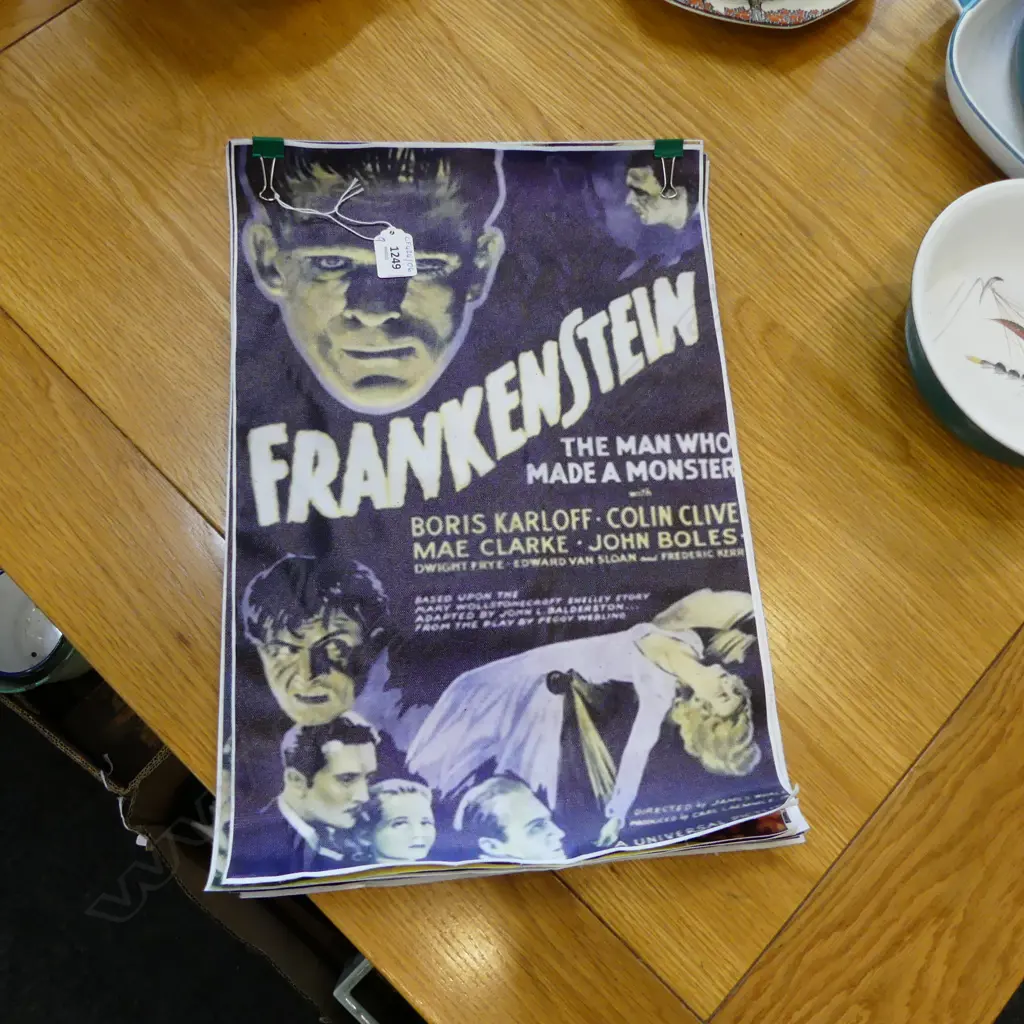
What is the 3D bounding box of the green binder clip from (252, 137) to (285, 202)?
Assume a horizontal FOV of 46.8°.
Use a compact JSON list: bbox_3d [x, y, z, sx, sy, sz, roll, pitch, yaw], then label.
[{"bbox_3d":[-0.146,-0.205,0.712,0.019,0.010,0.042,-1,70,-9],"label":"green binder clip"}]

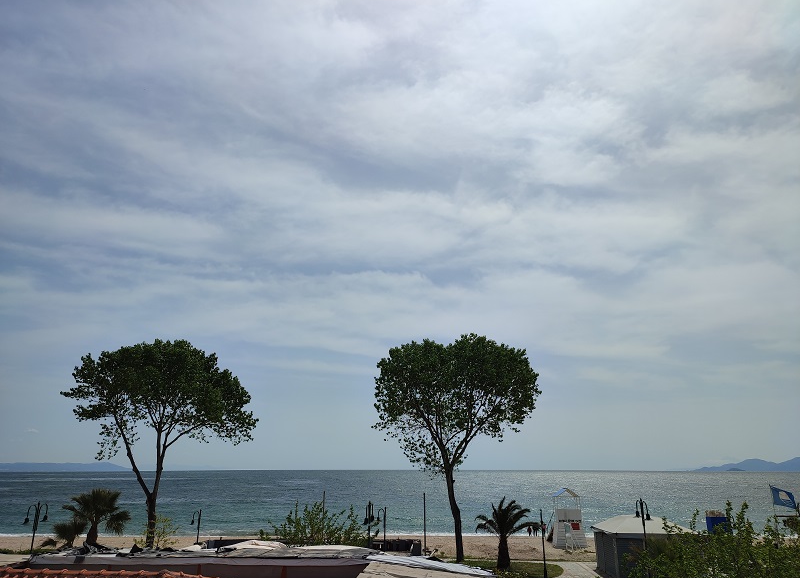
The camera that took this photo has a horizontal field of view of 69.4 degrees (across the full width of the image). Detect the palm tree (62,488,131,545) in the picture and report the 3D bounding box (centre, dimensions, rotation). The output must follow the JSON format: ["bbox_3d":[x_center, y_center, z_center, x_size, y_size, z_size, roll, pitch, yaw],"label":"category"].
[{"bbox_3d":[-22.750,17.761,43.160,4.500,5.408,4.400,9,-20,-28],"label":"palm tree"}]

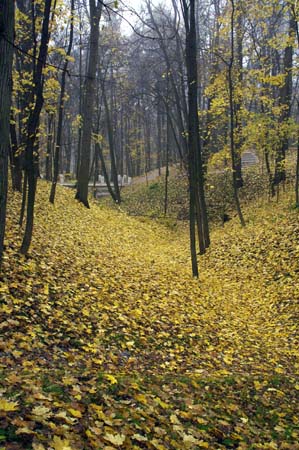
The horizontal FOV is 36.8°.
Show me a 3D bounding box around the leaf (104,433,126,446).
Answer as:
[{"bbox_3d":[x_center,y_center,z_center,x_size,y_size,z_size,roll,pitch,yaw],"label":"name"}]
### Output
[{"bbox_3d":[-0.212,1.336,2.800,0.135,0.030,0.115,0,2,0],"label":"leaf"}]

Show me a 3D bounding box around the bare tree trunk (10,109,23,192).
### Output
[{"bbox_3d":[-4.136,-2.320,14.000,0.340,2.650,0.340,0,2,0],"label":"bare tree trunk"}]

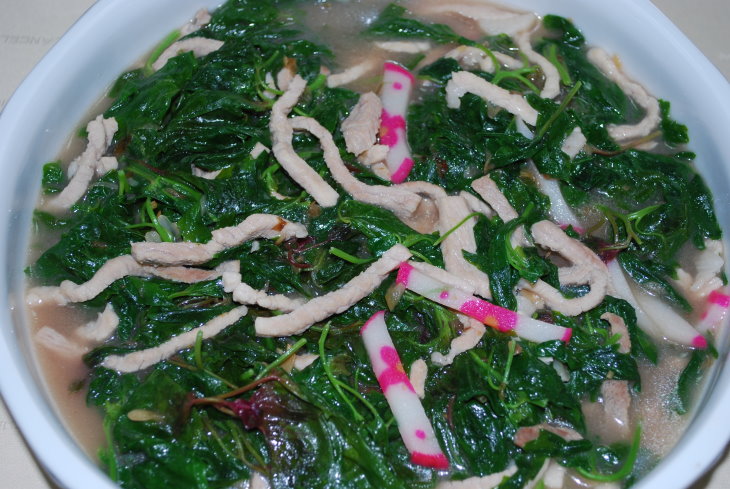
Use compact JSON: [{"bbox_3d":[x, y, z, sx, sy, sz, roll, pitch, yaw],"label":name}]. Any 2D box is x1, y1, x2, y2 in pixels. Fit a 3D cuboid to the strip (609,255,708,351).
[{"bbox_3d":[0.099,0.023,0.370,0.012,0.009,0.046,-36,65,-21],"label":"strip"}]

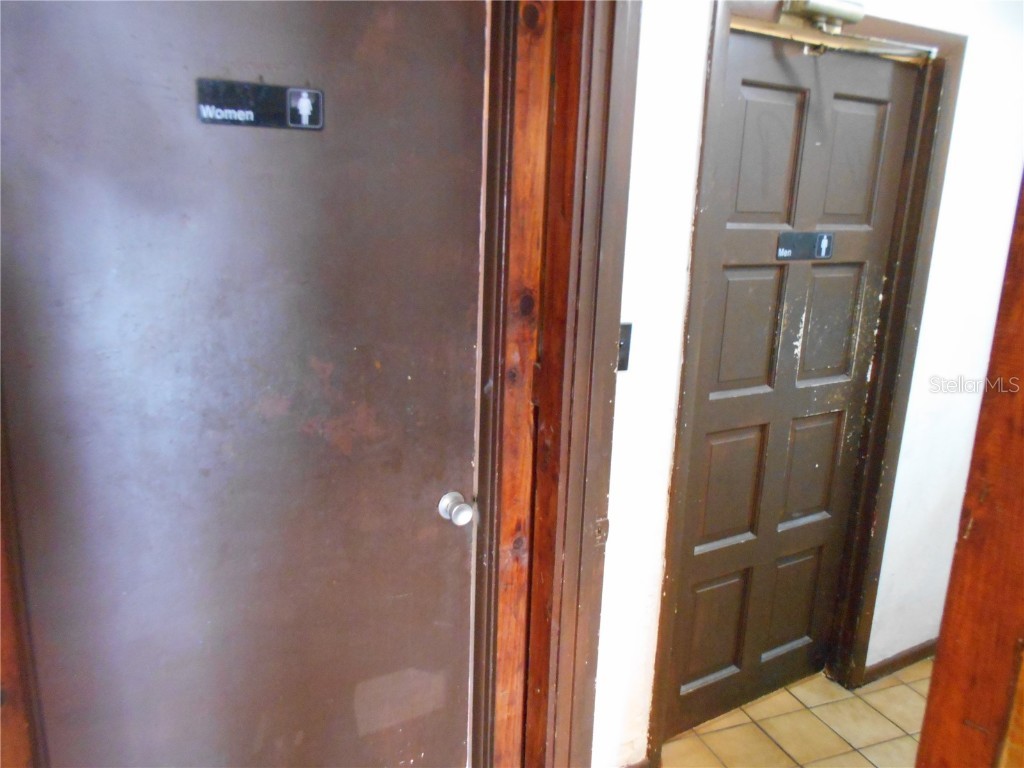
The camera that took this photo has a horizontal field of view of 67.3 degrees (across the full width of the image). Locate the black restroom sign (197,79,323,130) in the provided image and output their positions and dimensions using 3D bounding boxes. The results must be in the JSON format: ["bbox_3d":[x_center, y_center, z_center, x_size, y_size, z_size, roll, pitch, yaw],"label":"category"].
[{"bbox_3d":[-0.458,-0.513,1.420,0.228,0.076,0.005,-7,16,-31],"label":"black restroom sign"}]

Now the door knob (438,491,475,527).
[{"bbox_3d":[-0.129,0.296,1.809,0.064,0.064,0.064,-7,16,-31],"label":"door knob"}]

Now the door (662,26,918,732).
[{"bbox_3d":[0.801,0.069,2.324,0.815,2.030,0.045,-7,16,-31],"label":"door"}]

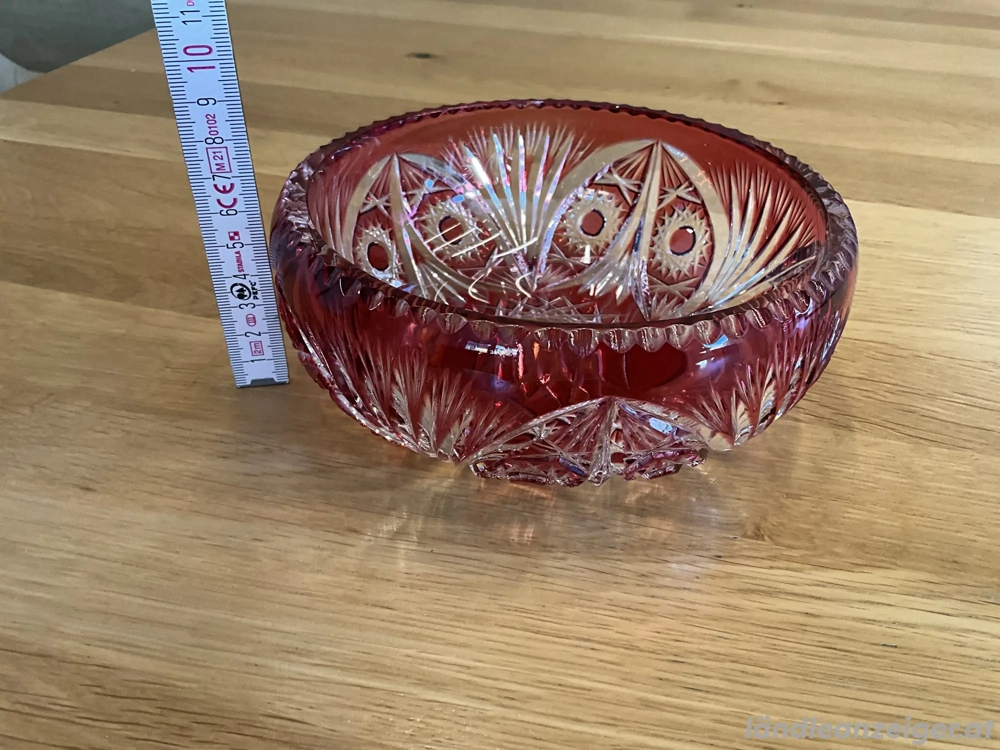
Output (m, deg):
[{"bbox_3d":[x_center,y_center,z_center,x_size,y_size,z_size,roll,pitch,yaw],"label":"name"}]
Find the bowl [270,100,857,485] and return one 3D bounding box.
[{"bbox_3d":[0.017,-0.025,0.249,0.159,0.066,0.159,1,37,0],"label":"bowl"}]

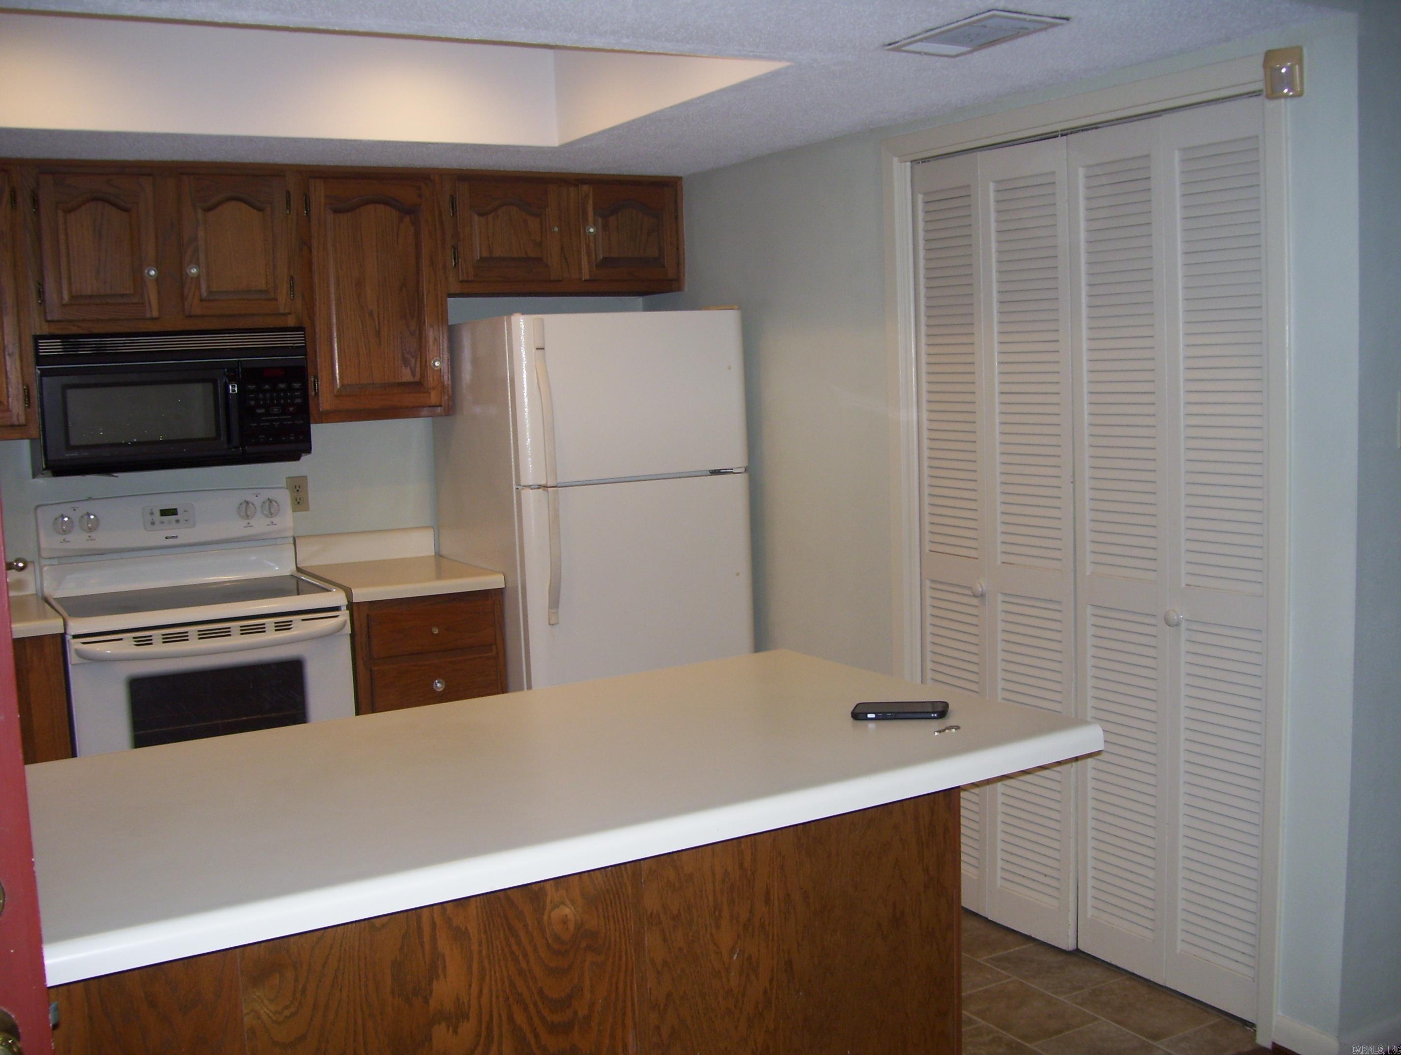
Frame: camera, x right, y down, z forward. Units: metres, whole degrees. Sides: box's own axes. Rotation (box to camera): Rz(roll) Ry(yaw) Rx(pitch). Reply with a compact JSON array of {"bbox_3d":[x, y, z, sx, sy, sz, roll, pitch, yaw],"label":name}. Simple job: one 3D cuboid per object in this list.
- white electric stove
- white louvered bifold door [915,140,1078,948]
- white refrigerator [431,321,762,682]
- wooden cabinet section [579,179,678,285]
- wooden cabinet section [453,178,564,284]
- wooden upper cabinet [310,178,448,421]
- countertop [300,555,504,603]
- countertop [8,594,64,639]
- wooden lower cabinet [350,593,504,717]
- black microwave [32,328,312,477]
[{"bbox_3d":[-1.506,0.516,4.406,0.759,1.187,0.670,-6,7,-30],"label":"white electric stove"},{"bbox_3d":[0.777,0.044,3.896,0.040,2.038,0.610,-6,7,-30],"label":"white louvered bifold door"},{"bbox_3d":[-0.357,0.163,4.896,0.758,1.707,0.860,-6,7,-30],"label":"white refrigerator"},{"bbox_3d":[-0.312,-1.031,5.182,0.395,0.335,0.330,-6,7,-30],"label":"wooden cabinet section"},{"bbox_3d":[-0.706,-0.988,4.953,0.390,0.335,0.330,-6,7,-30],"label":"wooden cabinet section"},{"bbox_3d":[-1.083,-0.740,4.758,0.455,0.770,0.340,-6,7,-30],"label":"wooden upper cabinet"},{"bbox_3d":[-0.983,0.163,4.710,0.477,0.039,0.655,-6,7,-30],"label":"countertop"},{"bbox_3d":[-2.049,0.265,4.106,0.408,0.039,0.615,-6,7,-30],"label":"countertop"},{"bbox_3d":[-0.972,0.616,4.772,0.472,0.875,0.620,-6,7,-30],"label":"wooden lower cabinet"},{"bbox_3d":[-1.620,-0.388,4.446,0.758,0.405,0.385,-6,7,-30],"label":"black microwave"}]

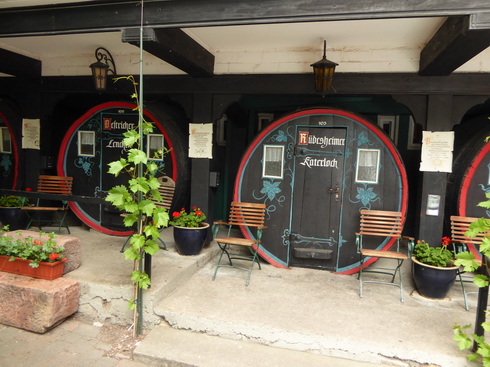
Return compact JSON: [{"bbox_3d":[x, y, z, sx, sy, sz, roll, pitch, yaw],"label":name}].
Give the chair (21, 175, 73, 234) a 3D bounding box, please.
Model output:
[{"bbox_3d":[-2.635,0.343,4.565,0.544,0.827,0.624,2,6,-10],"label":"chair"}]

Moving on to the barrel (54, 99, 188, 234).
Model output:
[{"bbox_3d":[-1.799,-0.287,6.274,2.120,2.100,2.000,4,5,13],"label":"barrel"}]

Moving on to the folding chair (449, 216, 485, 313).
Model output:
[{"bbox_3d":[2.496,0.834,3.593,0.560,0.860,0.570,4,5,10],"label":"folding chair"}]

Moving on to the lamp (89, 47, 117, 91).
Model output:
[{"bbox_3d":[-1.831,-1.459,4.453,0.287,0.570,0.435,4,6,14],"label":"lamp"}]

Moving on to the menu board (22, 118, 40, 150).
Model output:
[{"bbox_3d":[-3.436,-0.787,5.450,0.355,0.475,0.020,4,5,15],"label":"menu board"}]

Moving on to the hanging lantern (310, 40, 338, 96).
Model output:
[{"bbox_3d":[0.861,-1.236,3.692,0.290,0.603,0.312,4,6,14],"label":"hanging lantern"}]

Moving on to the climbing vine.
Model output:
[{"bbox_3d":[-0.926,0.221,2.863,0.551,2.215,0.392,4,6,14],"label":"climbing vine"}]

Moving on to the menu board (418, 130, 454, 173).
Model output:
[{"bbox_3d":[2.112,-0.348,3.726,0.322,0.438,0.020,4,6,14],"label":"menu board"}]

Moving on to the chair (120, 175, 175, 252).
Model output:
[{"bbox_3d":[-1.257,0.399,4.479,0.440,0.990,0.580,6,6,33],"label":"chair"}]

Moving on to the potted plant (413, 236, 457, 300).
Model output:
[{"bbox_3d":[2.139,0.913,3.769,0.520,0.640,0.520,4,5,12],"label":"potted plant"}]

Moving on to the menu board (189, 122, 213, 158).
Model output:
[{"bbox_3d":[-0.573,-0.553,4.412,0.326,0.444,0.020,4,6,14],"label":"menu board"}]

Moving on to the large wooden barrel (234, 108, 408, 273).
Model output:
[{"bbox_3d":[1.083,0.071,5.285,2.220,2.200,2.000,3,5,8],"label":"large wooden barrel"}]

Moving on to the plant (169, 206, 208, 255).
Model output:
[{"bbox_3d":[-0.692,0.577,4.314,0.529,0.595,0.507,4,6,14],"label":"plant"}]

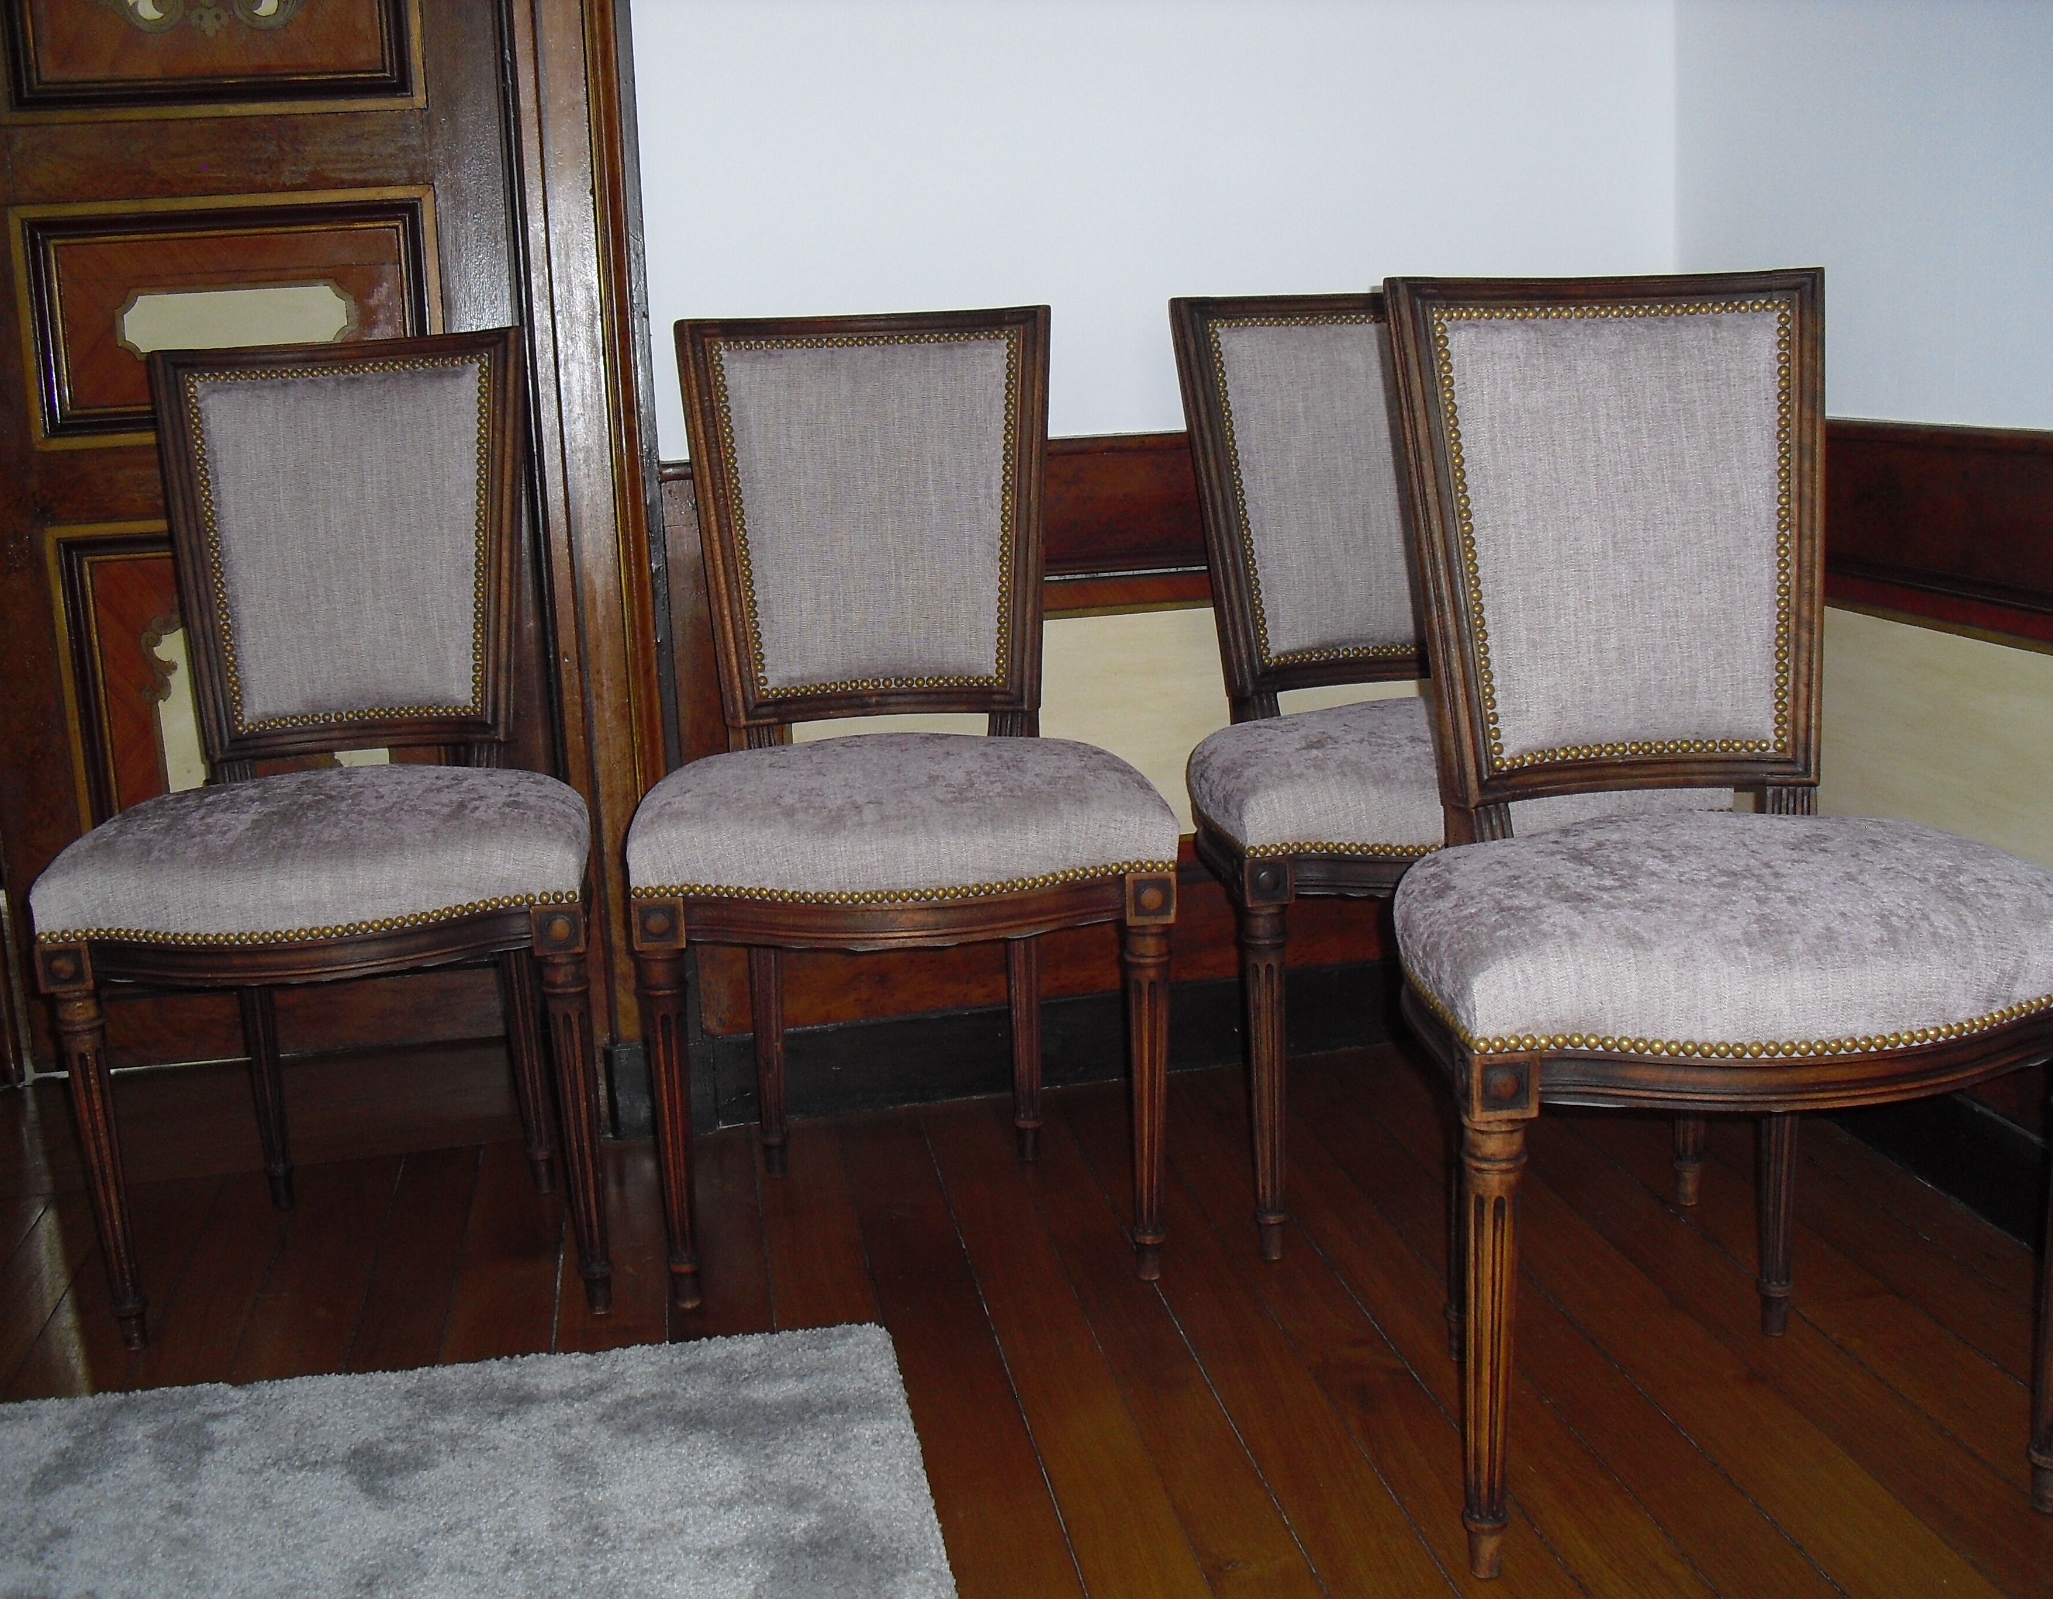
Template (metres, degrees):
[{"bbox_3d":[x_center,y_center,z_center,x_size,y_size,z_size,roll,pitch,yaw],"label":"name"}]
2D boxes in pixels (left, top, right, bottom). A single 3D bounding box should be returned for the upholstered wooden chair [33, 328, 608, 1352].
[{"bbox_3d":[-0.679,0.017,2.200,0.510,0.954,0.536,-4,12,-7],"label":"upholstered wooden chair"}]

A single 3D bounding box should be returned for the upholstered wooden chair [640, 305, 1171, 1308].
[{"bbox_3d":[-0.135,-0.016,2.239,0.505,0.954,0.536,-3,12,-5],"label":"upholstered wooden chair"}]

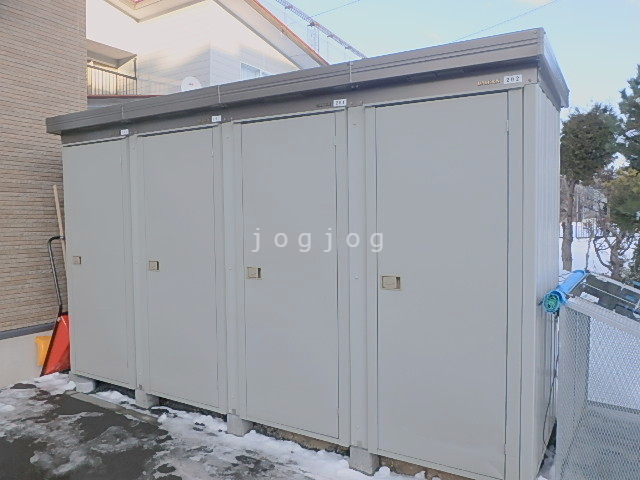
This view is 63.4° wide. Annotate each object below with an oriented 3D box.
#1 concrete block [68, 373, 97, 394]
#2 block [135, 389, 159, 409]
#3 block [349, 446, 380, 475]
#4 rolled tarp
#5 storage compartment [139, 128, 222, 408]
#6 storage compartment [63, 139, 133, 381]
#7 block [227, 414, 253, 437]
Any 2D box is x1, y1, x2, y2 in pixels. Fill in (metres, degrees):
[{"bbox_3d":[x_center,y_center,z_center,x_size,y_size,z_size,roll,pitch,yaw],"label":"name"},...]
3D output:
[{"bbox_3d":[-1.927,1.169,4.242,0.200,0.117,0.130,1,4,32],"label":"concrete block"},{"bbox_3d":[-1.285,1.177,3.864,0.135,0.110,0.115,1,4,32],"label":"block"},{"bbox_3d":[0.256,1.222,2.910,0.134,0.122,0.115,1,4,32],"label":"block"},{"bbox_3d":[1.397,0.251,2.889,0.100,0.095,1.340,1,4,32],"label":"rolled tarp"},{"bbox_3d":[-0.753,0.189,3.832,0.795,1.845,0.720,1,4,32],"label":"storage compartment"},{"bbox_3d":[-1.523,0.170,4.309,0.813,1.845,0.720,1,4,32],"label":"storage compartment"},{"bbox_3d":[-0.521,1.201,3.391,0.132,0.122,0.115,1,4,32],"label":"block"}]

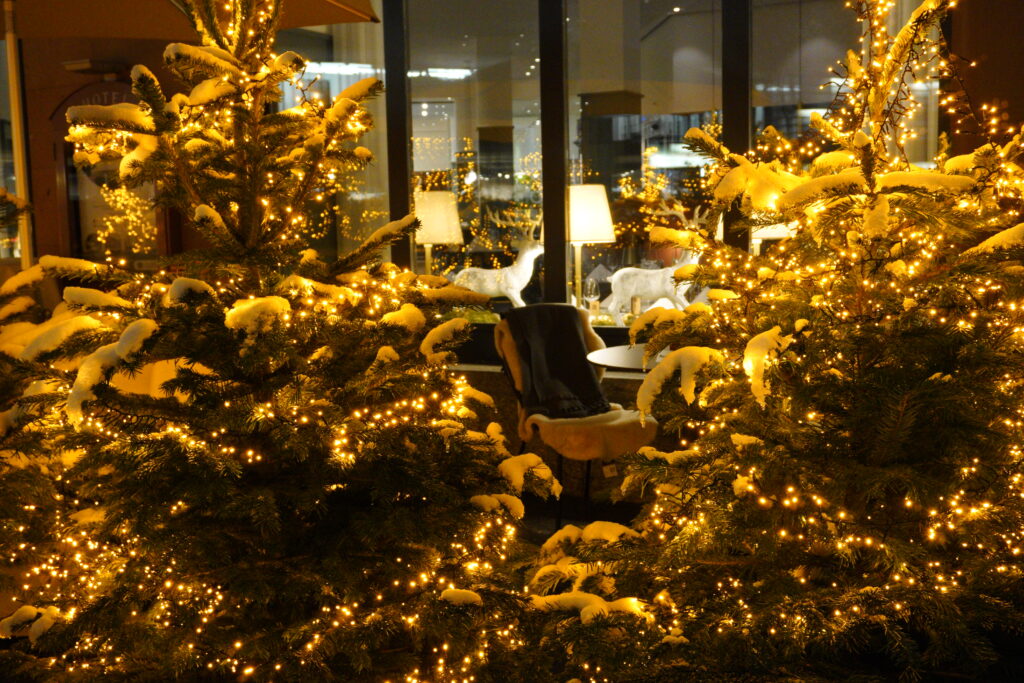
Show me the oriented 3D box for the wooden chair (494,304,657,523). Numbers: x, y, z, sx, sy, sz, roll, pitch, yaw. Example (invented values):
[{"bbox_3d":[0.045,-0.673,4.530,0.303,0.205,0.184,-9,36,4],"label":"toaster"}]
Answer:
[{"bbox_3d":[0.247,0.319,4.300,0.480,0.880,0.550,-5,7,-32],"label":"wooden chair"}]

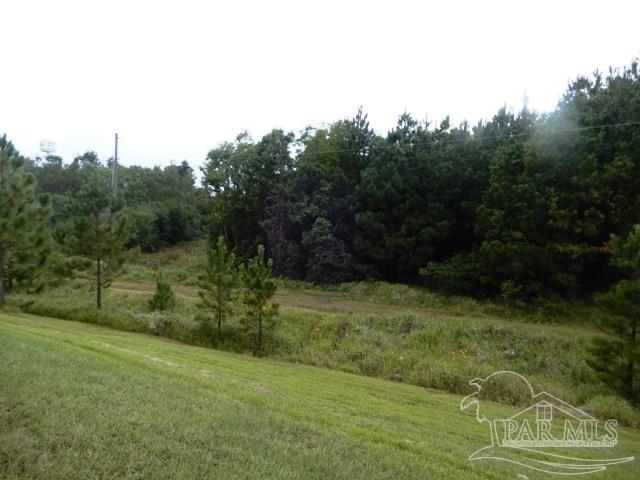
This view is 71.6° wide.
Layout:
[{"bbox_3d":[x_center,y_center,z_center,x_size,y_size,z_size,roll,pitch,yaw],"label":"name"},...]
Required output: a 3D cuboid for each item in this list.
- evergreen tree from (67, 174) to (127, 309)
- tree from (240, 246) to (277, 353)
[{"bbox_3d":[-10.580,0.070,21.000,2.700,6.300,2.700,0,0,0],"label":"evergreen tree"},{"bbox_3d":[-1.720,1.690,12.600,1.070,3.100,1.070,0,0,0],"label":"tree"}]

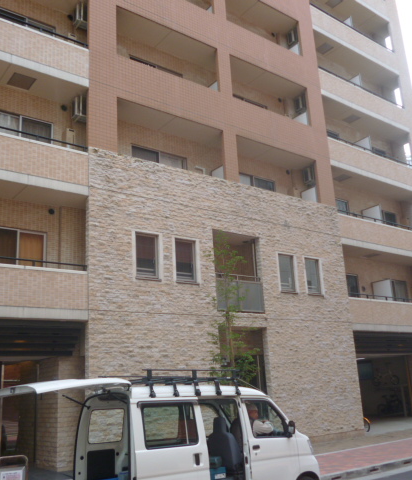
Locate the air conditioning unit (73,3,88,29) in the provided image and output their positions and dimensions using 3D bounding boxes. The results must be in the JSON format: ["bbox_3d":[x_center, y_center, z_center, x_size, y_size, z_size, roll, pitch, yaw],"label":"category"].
[{"bbox_3d":[-3.327,-6.250,14.643,0.780,0.560,0.300,9,-19,-37],"label":"air conditioning unit"}]

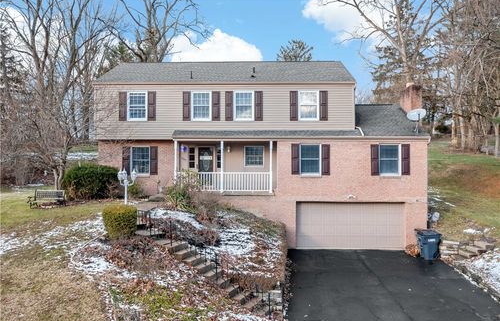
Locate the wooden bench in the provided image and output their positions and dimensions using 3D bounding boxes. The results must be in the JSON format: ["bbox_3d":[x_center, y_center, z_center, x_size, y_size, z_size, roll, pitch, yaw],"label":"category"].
[{"bbox_3d":[-8.960,1.725,17.180,1.330,0.770,0.600,0,0,0],"label":"wooden bench"}]

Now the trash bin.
[{"bbox_3d":[7.330,3.490,16.030,0.820,1.110,0.700,0,0,-9],"label":"trash bin"}]

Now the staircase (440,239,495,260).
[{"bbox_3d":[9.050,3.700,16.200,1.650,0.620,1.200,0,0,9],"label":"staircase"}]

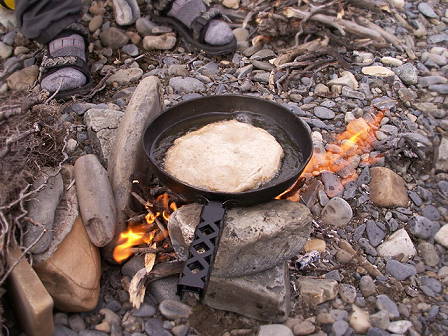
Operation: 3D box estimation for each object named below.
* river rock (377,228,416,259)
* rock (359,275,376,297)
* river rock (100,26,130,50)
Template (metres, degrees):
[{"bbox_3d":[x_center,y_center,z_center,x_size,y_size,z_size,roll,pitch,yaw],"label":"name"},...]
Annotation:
[{"bbox_3d":[0.282,0.124,0.742,0.062,0.036,0.042,11,40,12],"label":"river rock"},{"bbox_3d":[0.210,0.172,0.664,0.026,0.023,0.033,0,39,0],"label":"rock"},{"bbox_3d":[-0.320,-0.381,1.324,0.080,0.060,0.068,0,39,0],"label":"river rock"}]

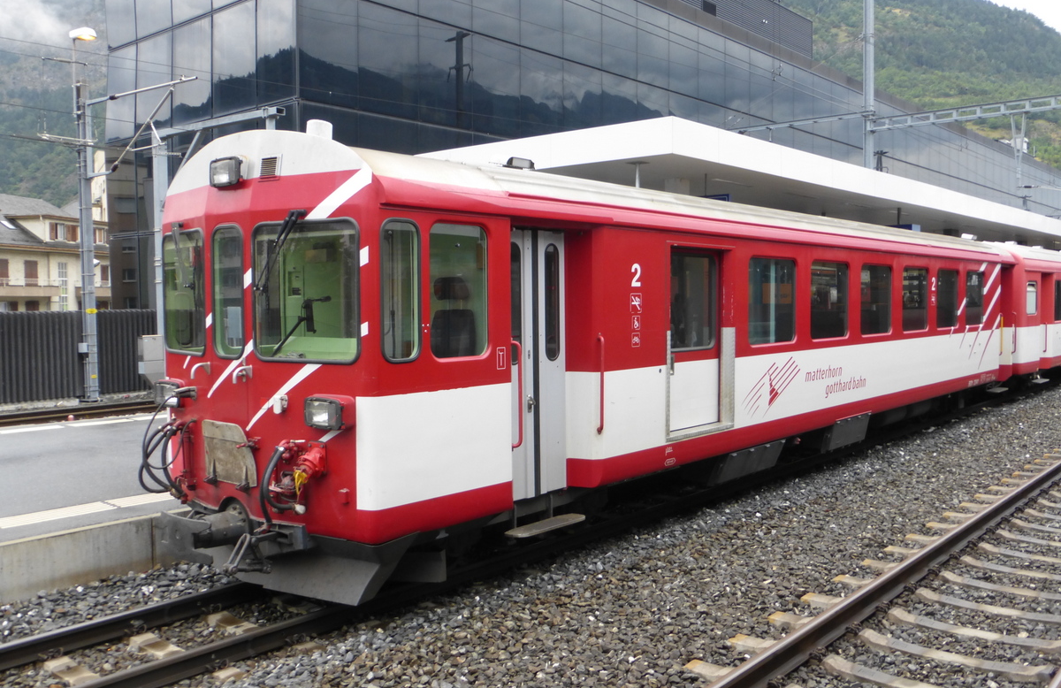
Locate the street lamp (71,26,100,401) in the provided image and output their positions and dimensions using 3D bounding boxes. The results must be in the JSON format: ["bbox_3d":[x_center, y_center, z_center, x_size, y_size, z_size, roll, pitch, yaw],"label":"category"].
[{"bbox_3d":[-10.287,-2.990,21.397,0.680,8.610,0.500,-2,4,-39],"label":"street lamp"}]

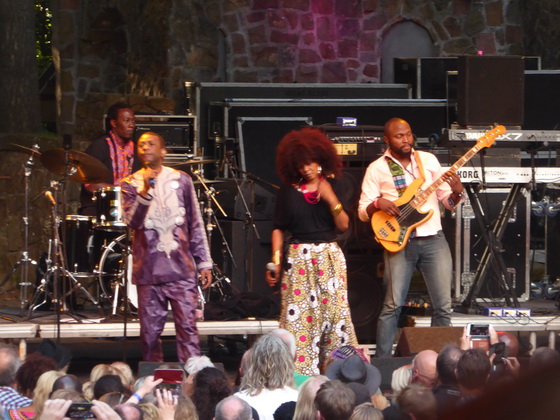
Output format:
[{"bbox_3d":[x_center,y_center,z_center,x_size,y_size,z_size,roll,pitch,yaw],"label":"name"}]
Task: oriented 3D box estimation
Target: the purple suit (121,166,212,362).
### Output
[{"bbox_3d":[-0.765,0.414,35.100,0.620,1.410,0.400,0,3,-5],"label":"purple suit"}]

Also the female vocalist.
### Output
[{"bbox_3d":[0.216,0.326,34.600,0.610,1.760,0.440,0,3,0],"label":"female vocalist"}]

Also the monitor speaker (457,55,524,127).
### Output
[{"bbox_3d":[1.551,-0.879,38.300,0.430,0.520,0.400,0,3,-9],"label":"monitor speaker"}]

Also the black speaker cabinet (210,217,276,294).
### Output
[{"bbox_3d":[-0.141,0.345,37.600,0.580,0.580,0.550,-1,4,-15],"label":"black speaker cabinet"}]

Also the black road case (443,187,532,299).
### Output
[{"bbox_3d":[1.493,0.233,37.600,0.550,0.800,0.600,0,4,-7],"label":"black road case"}]

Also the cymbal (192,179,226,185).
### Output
[{"bbox_3d":[-0.535,-0.203,37.400,0.340,0.050,0.340,0,3,0],"label":"cymbal"}]

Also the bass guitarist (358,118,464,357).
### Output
[{"bbox_3d":[0.881,0.275,34.900,0.710,1.780,0.480,-1,3,-10],"label":"bass guitarist"}]

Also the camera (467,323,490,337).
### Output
[{"bbox_3d":[1.010,0.608,26.500,0.122,0.068,0.020,0,3,0],"label":"camera"}]

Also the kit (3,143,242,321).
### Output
[{"bbox_3d":[-1.117,0.110,36.950,1.520,1.180,1.350,-1,4,-11],"label":"kit"}]

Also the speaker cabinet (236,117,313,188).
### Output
[{"bbox_3d":[-0.042,-0.434,39.300,0.570,0.550,0.450,0,3,0],"label":"speaker cabinet"}]

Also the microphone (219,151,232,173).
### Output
[{"bbox_3d":[-0.386,-0.344,36.800,0.050,0.160,0.050,27,0,0],"label":"microphone"}]

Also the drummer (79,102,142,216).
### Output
[{"bbox_3d":[-1.130,-0.050,37.300,0.560,1.400,0.750,-2,4,-25],"label":"drummer"}]

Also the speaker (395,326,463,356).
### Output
[{"bbox_3d":[1.090,0.950,34.150,0.570,0.360,0.460,-1,4,-17],"label":"speaker"}]

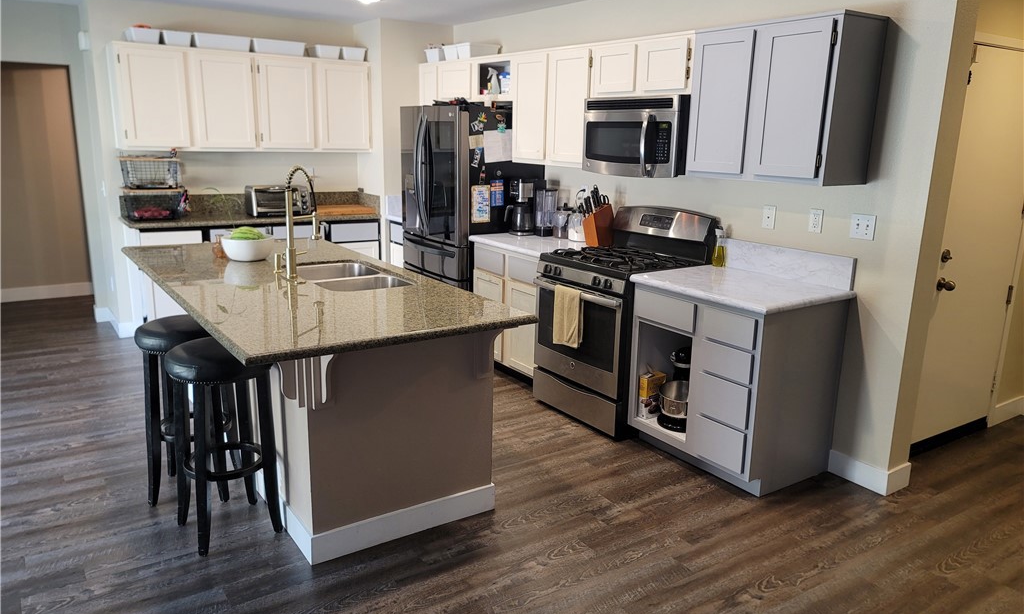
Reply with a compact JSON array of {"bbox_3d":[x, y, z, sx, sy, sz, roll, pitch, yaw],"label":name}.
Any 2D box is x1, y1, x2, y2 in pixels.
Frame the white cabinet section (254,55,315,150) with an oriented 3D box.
[{"bbox_3d":[-1.846,-1.612,5.904,0.473,0.717,0.347,-7,16,-34],"label":"white cabinet section"}]

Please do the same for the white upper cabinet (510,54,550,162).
[{"bbox_3d":[0.246,-1.304,4.861,0.338,0.704,0.389,-7,16,-34],"label":"white upper cabinet"}]

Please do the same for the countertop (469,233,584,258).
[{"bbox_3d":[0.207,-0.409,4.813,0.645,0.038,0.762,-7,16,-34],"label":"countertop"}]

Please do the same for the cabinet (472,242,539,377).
[{"bbox_3d":[0.206,0.029,4.917,0.623,0.862,0.752,-7,16,-34],"label":"cabinet"}]

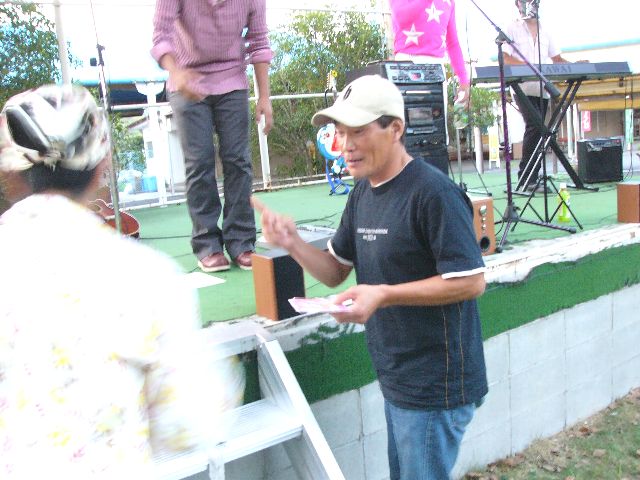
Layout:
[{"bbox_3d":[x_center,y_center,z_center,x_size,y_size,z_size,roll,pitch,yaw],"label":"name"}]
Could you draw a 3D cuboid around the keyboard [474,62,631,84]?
[{"bbox_3d":[1.863,-1.371,5.485,1.273,0.120,0.290,-5,8,-5],"label":"keyboard"}]

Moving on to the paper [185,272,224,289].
[{"bbox_3d":[-0.569,0.175,2.926,0.210,0.004,0.297,-10,10,-33],"label":"paper"}]

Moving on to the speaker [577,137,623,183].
[{"bbox_3d":[2.611,-0.737,6.232,0.345,0.385,0.200,-5,8,-3],"label":"speaker"}]

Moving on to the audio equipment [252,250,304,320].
[{"bbox_3d":[-0.136,0.148,2.212,0.119,0.205,0.113,-12,11,-42],"label":"audio equipment"}]

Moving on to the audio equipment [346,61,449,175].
[{"bbox_3d":[0.538,-0.666,4.555,0.440,1.030,0.479,-9,10,-28],"label":"audio equipment"}]

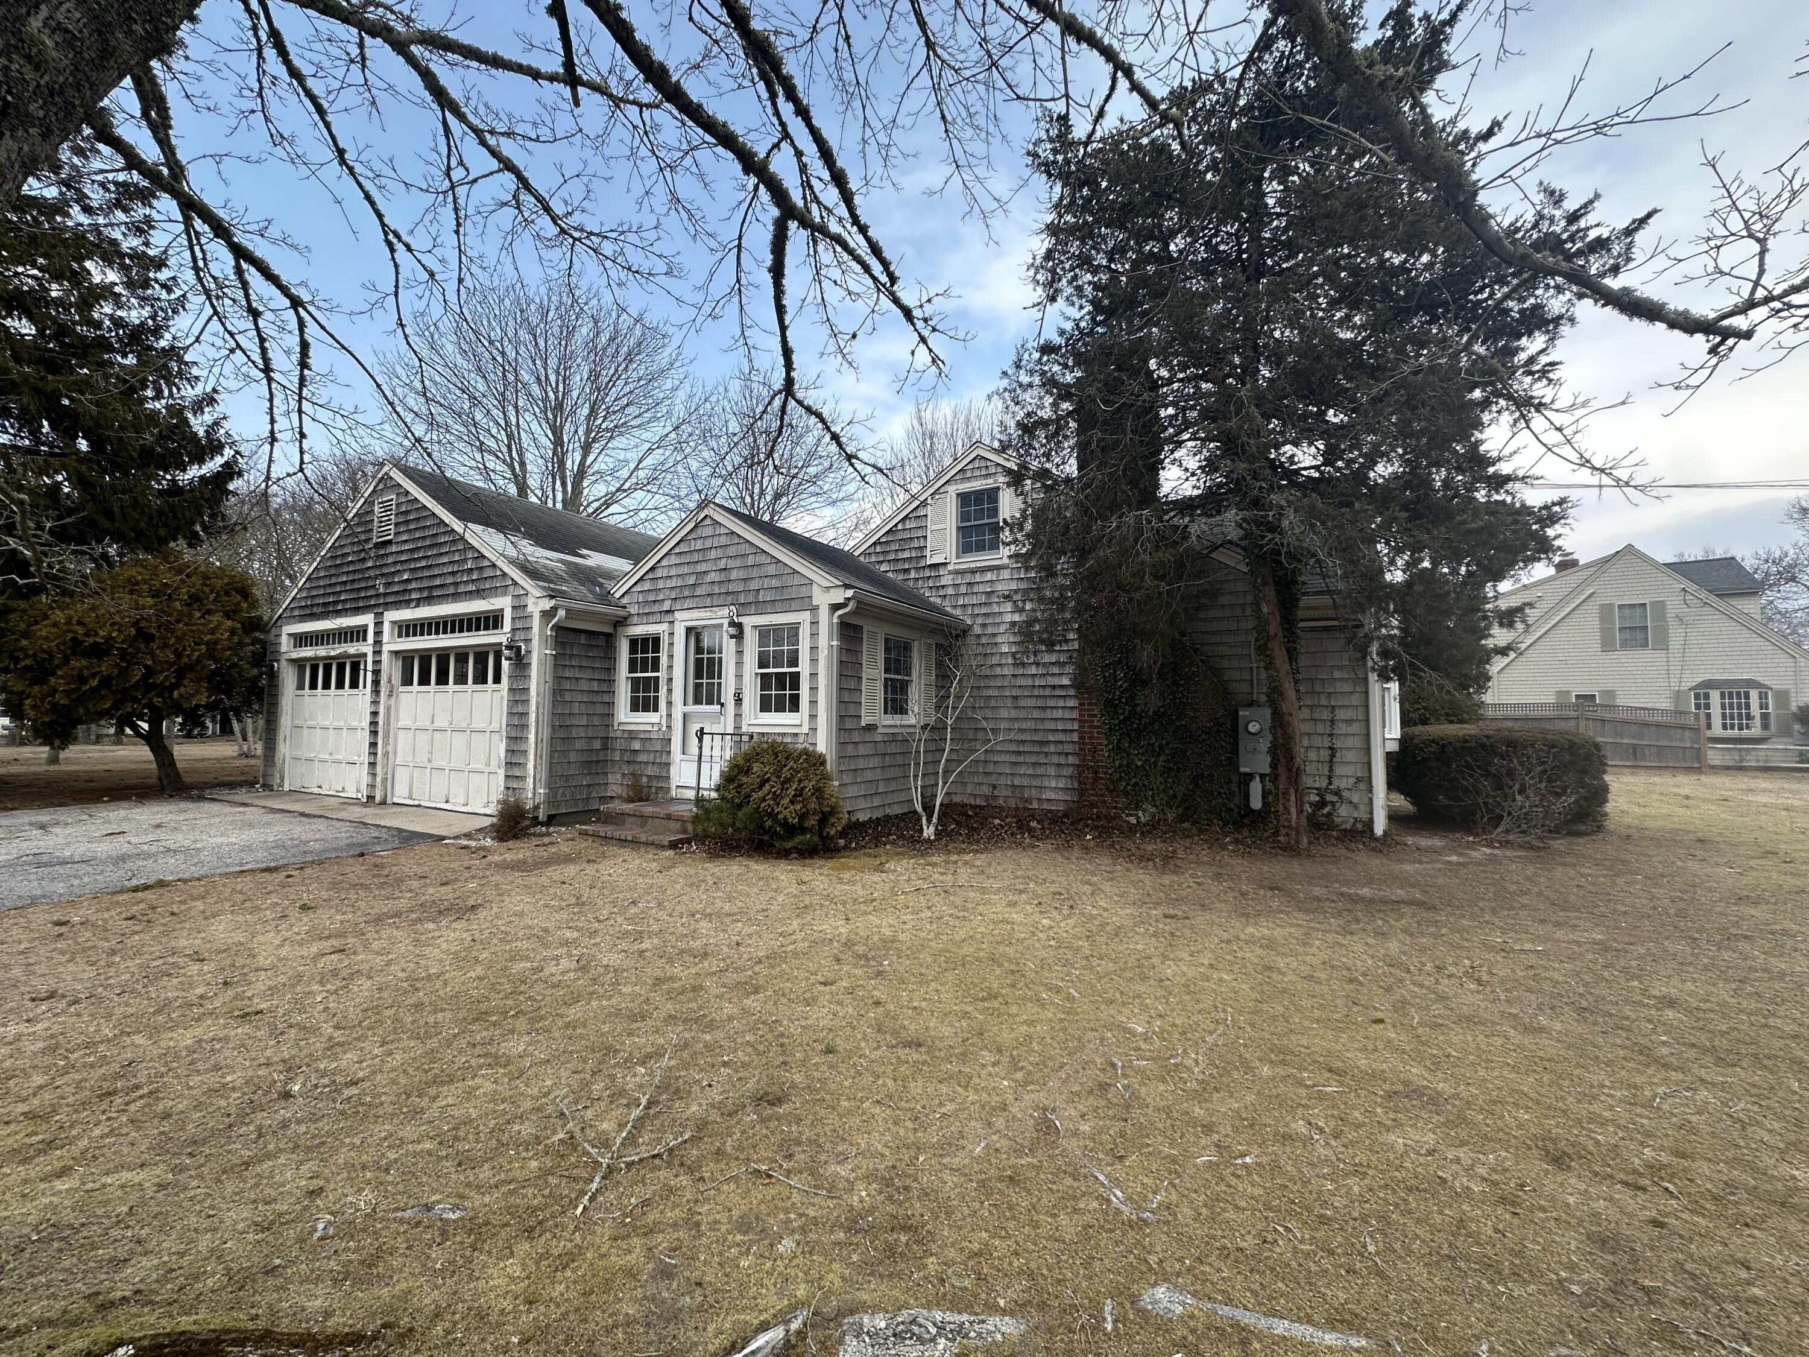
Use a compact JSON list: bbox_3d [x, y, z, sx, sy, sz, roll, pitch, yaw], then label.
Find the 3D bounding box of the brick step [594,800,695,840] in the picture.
[{"bbox_3d":[-2.554,1.612,8.474,1.463,0.250,1.071,-2,-4,30],"label":"brick step"}]

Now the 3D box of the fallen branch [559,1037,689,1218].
[{"bbox_3d":[-1.026,1.530,2.686,0.566,0.110,1.207,1,-4,-6],"label":"fallen branch"}]

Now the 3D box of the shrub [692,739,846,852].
[{"bbox_3d":[-1.505,1.184,7.652,1.400,1.090,1.200,-2,-4,30],"label":"shrub"}]

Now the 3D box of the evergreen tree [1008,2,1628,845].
[{"bbox_3d":[4.077,-3.077,8.220,5.800,9.700,5.500,-2,-4,30],"label":"evergreen tree"}]

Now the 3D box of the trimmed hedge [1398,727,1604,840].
[{"bbox_3d":[7.440,1.236,9.295,2.050,1.280,1.900,-2,-4,30],"label":"trimmed hedge"}]

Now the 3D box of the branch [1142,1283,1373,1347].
[{"bbox_3d":[0.829,1.508,1.748,0.522,0.060,0.100,-1,-4,17],"label":"branch"}]

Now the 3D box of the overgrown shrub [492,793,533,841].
[{"bbox_3d":[-4.406,1.500,8.210,0.460,0.520,0.440,-2,-4,30],"label":"overgrown shrub"}]

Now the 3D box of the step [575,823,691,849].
[{"bbox_3d":[-2.898,1.706,7.868,1.442,0.095,0.371,-2,-4,30],"label":"step"}]

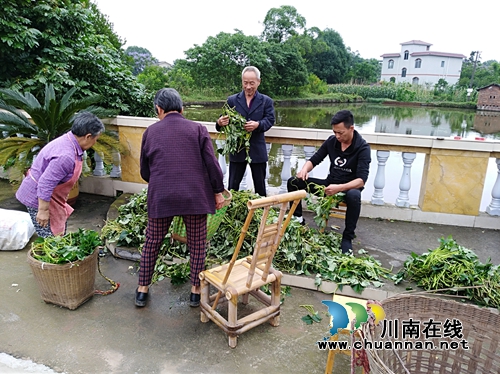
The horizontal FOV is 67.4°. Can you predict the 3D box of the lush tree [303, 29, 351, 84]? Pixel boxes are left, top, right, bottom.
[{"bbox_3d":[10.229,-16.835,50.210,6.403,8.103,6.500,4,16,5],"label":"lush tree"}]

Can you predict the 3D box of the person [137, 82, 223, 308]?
[{"bbox_3d":[-0.490,0.088,2.648,0.580,1.500,0.500,0,16,-8],"label":"person"}]

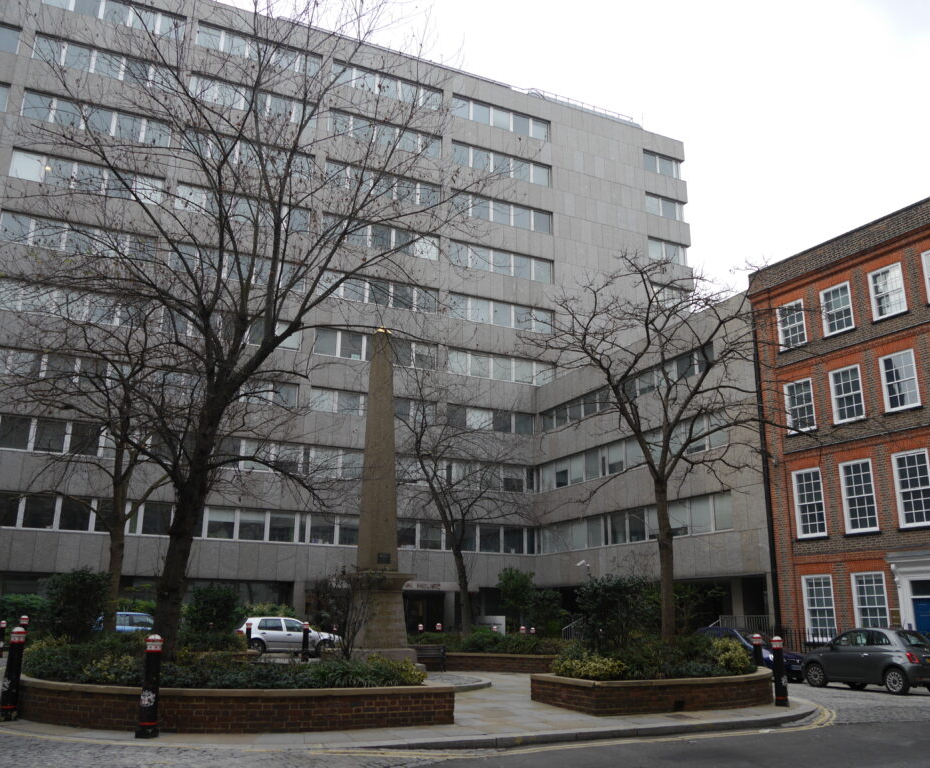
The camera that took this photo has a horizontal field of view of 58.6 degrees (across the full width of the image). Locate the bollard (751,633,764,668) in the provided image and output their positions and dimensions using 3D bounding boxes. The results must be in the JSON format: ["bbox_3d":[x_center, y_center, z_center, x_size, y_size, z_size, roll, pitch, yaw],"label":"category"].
[{"bbox_3d":[6.772,6.377,19.032,0.270,1.220,0.270,1,-16,0],"label":"bollard"}]

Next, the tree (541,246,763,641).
[{"bbox_3d":[3.834,1.483,17.213,4.700,8.800,4.600,1,-16,0],"label":"tree"}]

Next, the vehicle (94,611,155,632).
[{"bbox_3d":[-13.473,9.960,33.126,3.800,1.540,1.700,7,-17,-20],"label":"vehicle"}]

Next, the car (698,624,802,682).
[{"bbox_3d":[8.337,8.068,24.851,1.740,1.460,4.000,9,-18,-26],"label":"car"}]

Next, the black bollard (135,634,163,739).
[{"bbox_3d":[-3.951,3.794,10.438,0.270,1.220,0.270,6,-17,-19],"label":"black bollard"}]

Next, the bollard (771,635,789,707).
[{"bbox_3d":[5.944,5.430,15.668,0.270,1.220,0.270,-5,-17,19],"label":"bollard"}]

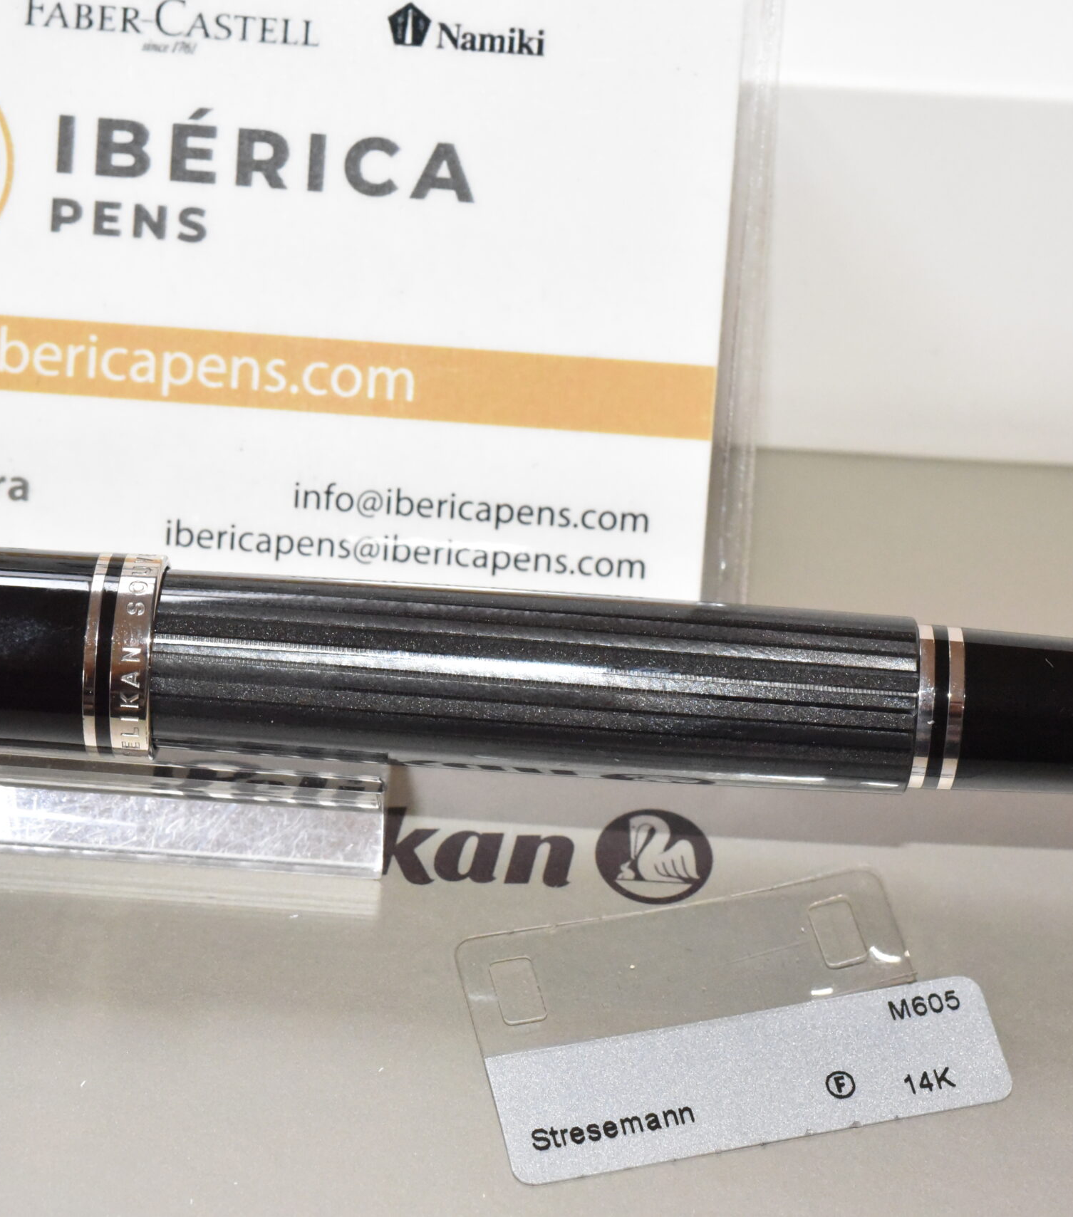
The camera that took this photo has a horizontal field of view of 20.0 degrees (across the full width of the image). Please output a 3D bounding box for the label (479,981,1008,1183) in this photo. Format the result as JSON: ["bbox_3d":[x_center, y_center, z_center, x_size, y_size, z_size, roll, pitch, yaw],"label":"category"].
[{"bbox_3d":[0.014,0.031,0.199,0.034,0.001,0.010,-9,51,-10],"label":"label"}]

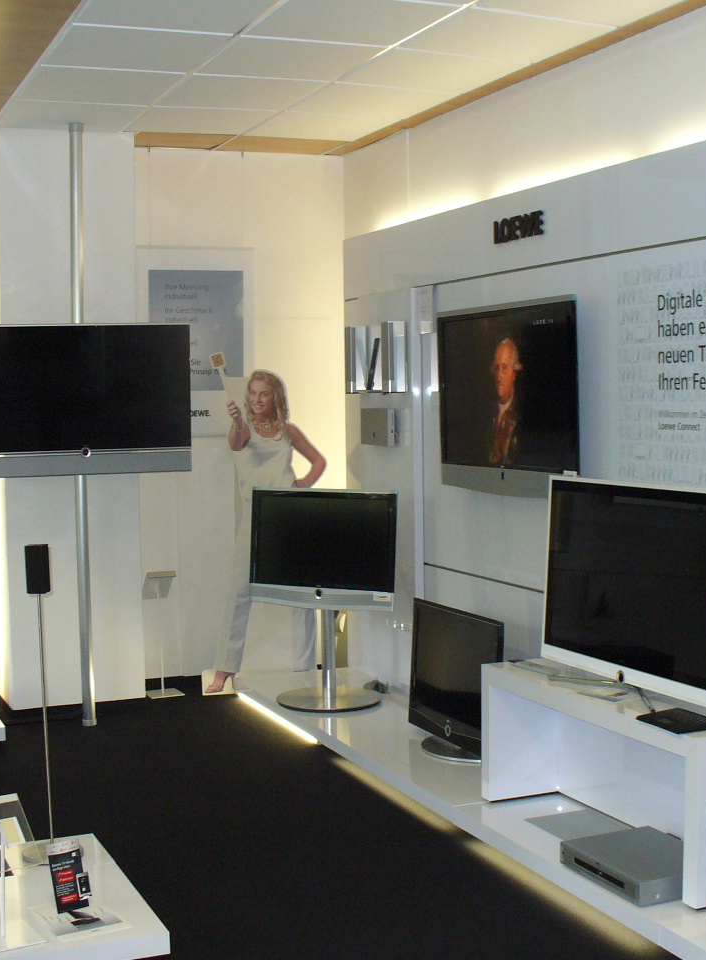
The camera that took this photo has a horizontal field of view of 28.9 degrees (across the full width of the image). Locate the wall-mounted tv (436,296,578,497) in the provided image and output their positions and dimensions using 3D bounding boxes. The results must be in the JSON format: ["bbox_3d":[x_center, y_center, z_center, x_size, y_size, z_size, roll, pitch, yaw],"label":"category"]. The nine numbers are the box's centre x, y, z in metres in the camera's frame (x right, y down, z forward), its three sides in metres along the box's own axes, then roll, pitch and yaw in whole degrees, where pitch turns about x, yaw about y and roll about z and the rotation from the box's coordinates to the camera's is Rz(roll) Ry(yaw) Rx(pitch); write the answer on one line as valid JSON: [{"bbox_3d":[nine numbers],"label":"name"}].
[{"bbox_3d":[0.610,-0.287,5.211,0.118,0.743,1.053,-2,4,-24],"label":"wall-mounted tv"}]

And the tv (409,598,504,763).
[{"bbox_3d":[0.436,0.776,5.297,0.315,0.571,0.748,-2,4,-24],"label":"tv"}]

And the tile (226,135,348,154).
[{"bbox_3d":[-0.367,-1.762,7.180,0.615,0.030,0.421,-2,4,-23],"label":"tile"}]

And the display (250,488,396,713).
[{"bbox_3d":[-0.123,0.528,6.225,0.743,0.979,0.482,1,4,27],"label":"display"}]

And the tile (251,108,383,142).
[{"bbox_3d":[-0.161,-1.734,6.692,0.615,0.030,0.621,-2,4,-23],"label":"tile"}]

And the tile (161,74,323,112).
[{"bbox_3d":[-0.483,-1.672,5.875,0.615,0.030,0.608,-2,4,-23],"label":"tile"}]

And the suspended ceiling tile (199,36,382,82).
[{"bbox_3d":[-0.243,-1.638,5.307,0.615,0.030,0.608,-2,4,-23],"label":"suspended ceiling tile"}]

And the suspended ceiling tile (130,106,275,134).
[{"bbox_3d":[-0.725,-1.704,6.450,0.615,0.030,0.621,-2,4,-23],"label":"suspended ceiling tile"}]

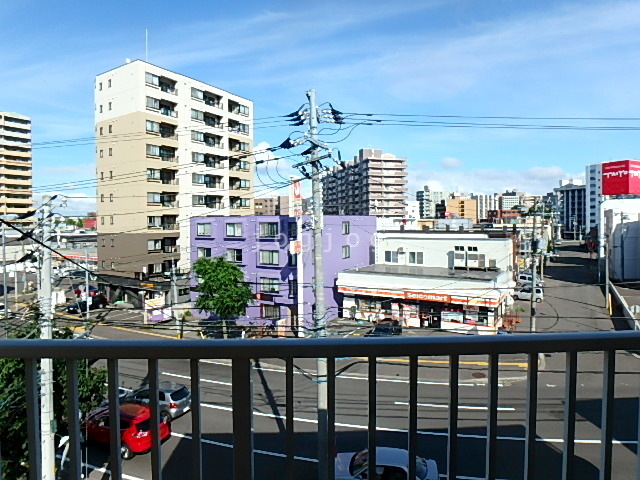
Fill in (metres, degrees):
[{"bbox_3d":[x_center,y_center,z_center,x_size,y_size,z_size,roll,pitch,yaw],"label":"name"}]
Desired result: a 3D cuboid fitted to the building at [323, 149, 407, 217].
[{"bbox_3d":[16.882,-17.045,171.240,15.000,36.337,62.000,-1,3,-14],"label":"building"}]

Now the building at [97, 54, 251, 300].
[{"bbox_3d":[-19.709,-7.197,56.083,9.491,28.414,19.523,2,4,33],"label":"building"}]

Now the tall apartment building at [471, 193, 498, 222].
[{"bbox_3d":[142.701,-23.598,336.205,17.340,33.322,14.000,0,3,0],"label":"tall apartment building"}]

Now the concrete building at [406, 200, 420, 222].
[{"bbox_3d":[48.297,-10.485,207.727,8.500,19.698,10.000,0,3,6],"label":"concrete building"}]

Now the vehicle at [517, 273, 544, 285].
[{"bbox_3d":[31.756,6.202,58.565,3.600,1.700,1.550,1,3,32],"label":"vehicle"}]

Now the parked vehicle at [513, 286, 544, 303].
[{"bbox_3d":[26.024,6.838,48.491,3.520,1.520,1.500,1,3,32],"label":"parked vehicle"}]

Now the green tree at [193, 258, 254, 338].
[{"bbox_3d":[-7.490,4.870,29.900,4.800,7.200,4.800,0,2,0],"label":"green tree"}]

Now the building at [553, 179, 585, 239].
[{"bbox_3d":[124.699,-14.442,193.623,15.500,28.143,14.000,1,3,32],"label":"building"}]

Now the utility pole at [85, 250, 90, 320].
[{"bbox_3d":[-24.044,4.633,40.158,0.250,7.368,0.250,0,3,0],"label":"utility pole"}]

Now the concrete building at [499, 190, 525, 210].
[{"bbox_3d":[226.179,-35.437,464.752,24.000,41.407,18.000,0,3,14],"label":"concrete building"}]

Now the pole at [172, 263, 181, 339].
[{"bbox_3d":[-11.572,4.872,31.294,0.280,6.304,0.280,-2,3,0],"label":"pole"}]

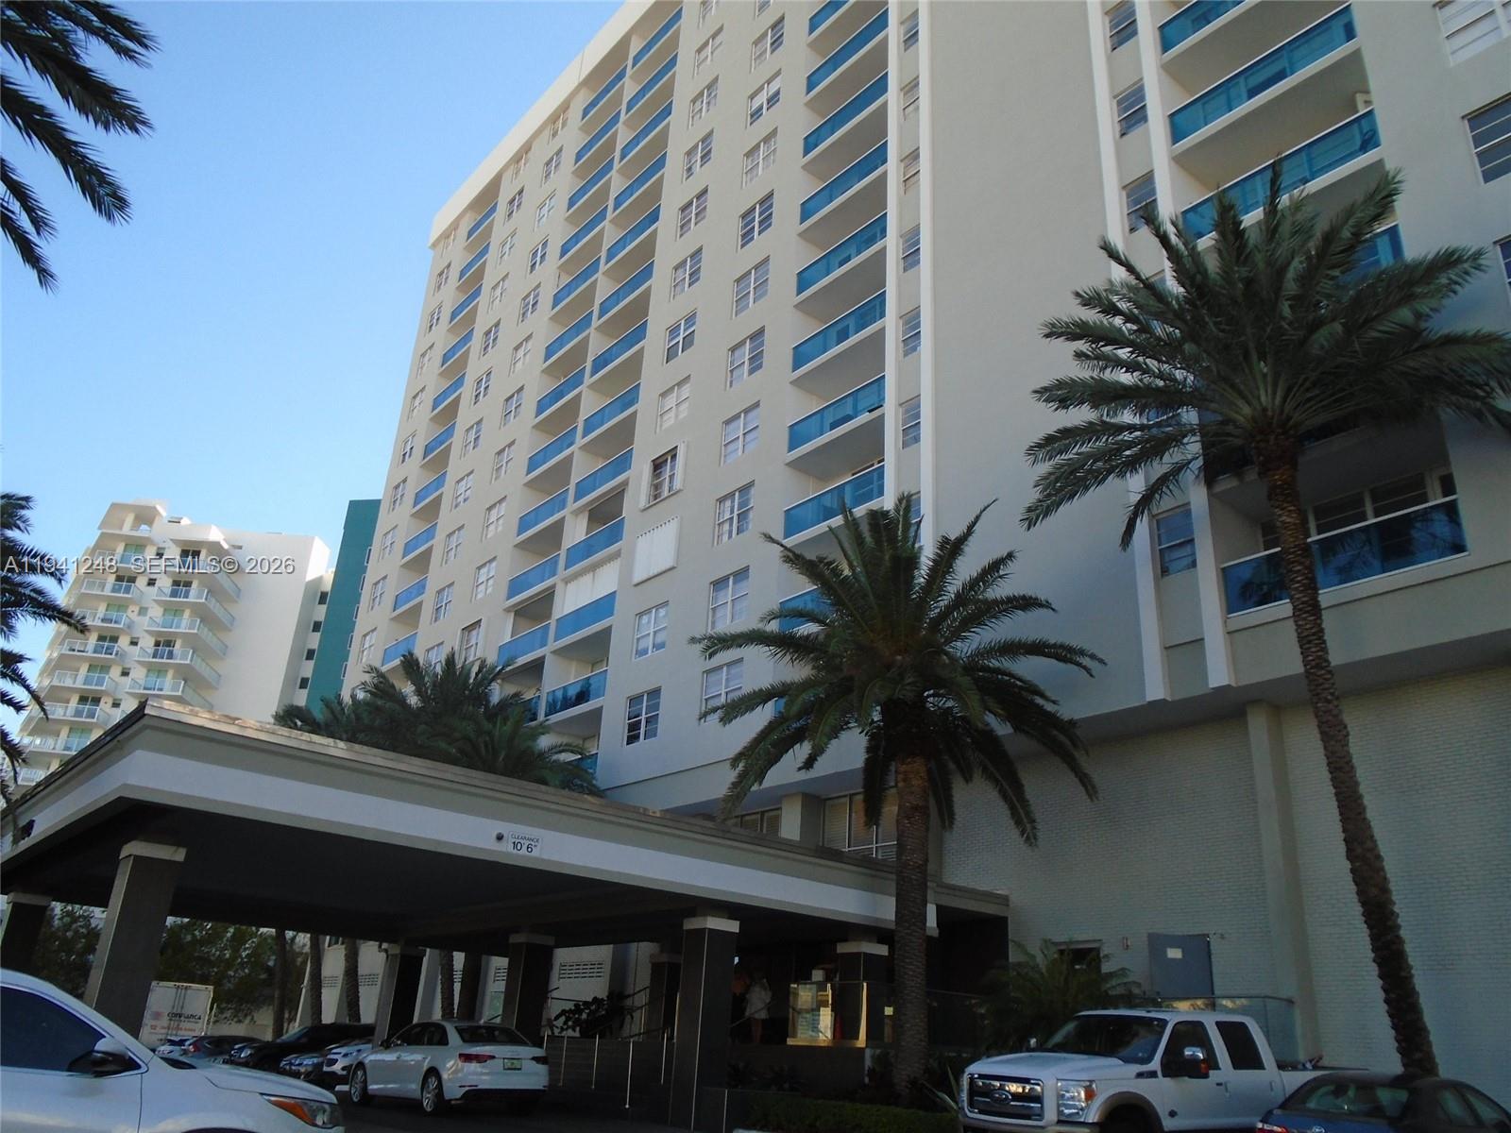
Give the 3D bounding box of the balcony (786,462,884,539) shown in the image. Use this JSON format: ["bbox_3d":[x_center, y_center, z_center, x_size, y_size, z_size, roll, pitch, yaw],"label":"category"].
[{"bbox_3d":[2.134,-1.640,30.588,0.200,1.008,3.976,21,-29,-35],"label":"balcony"}]

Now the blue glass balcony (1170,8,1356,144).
[{"bbox_3d":[10.382,-10.086,23.489,0.120,0.930,3.926,22,-30,-35],"label":"blue glass balcony"}]

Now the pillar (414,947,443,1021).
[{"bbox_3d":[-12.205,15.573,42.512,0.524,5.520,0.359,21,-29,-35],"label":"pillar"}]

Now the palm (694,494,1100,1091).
[{"bbox_3d":[2.139,3.431,16.709,6.300,9.600,6.300,22,-30,-35],"label":"palm"}]

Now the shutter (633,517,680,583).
[{"bbox_3d":[-3.124,-0.486,36.046,0.140,1.740,2.150,22,-30,-35],"label":"shutter"}]

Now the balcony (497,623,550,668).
[{"bbox_3d":[-8.582,2.997,42.406,0.200,1.008,3.976,21,-29,-35],"label":"balcony"}]

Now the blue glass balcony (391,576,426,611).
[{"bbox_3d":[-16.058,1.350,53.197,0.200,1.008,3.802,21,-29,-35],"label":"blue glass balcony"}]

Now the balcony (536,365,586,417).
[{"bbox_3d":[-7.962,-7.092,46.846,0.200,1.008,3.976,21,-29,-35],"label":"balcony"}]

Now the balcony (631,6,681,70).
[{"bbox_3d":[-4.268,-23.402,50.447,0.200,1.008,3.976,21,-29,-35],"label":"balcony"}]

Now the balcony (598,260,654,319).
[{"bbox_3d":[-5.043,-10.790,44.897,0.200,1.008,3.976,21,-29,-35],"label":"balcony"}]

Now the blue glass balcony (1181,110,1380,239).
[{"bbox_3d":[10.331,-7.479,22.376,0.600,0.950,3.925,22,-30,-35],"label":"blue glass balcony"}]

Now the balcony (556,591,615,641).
[{"bbox_3d":[-5.837,1.743,38.893,0.120,0.930,3.779,22,-30,-35],"label":"balcony"}]

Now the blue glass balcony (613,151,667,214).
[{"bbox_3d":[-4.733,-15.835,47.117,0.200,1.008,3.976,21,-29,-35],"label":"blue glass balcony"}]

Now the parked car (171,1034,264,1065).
[{"bbox_3d":[-15.843,15.861,35.935,1.820,1.600,4.500,-19,-32,41],"label":"parked car"}]

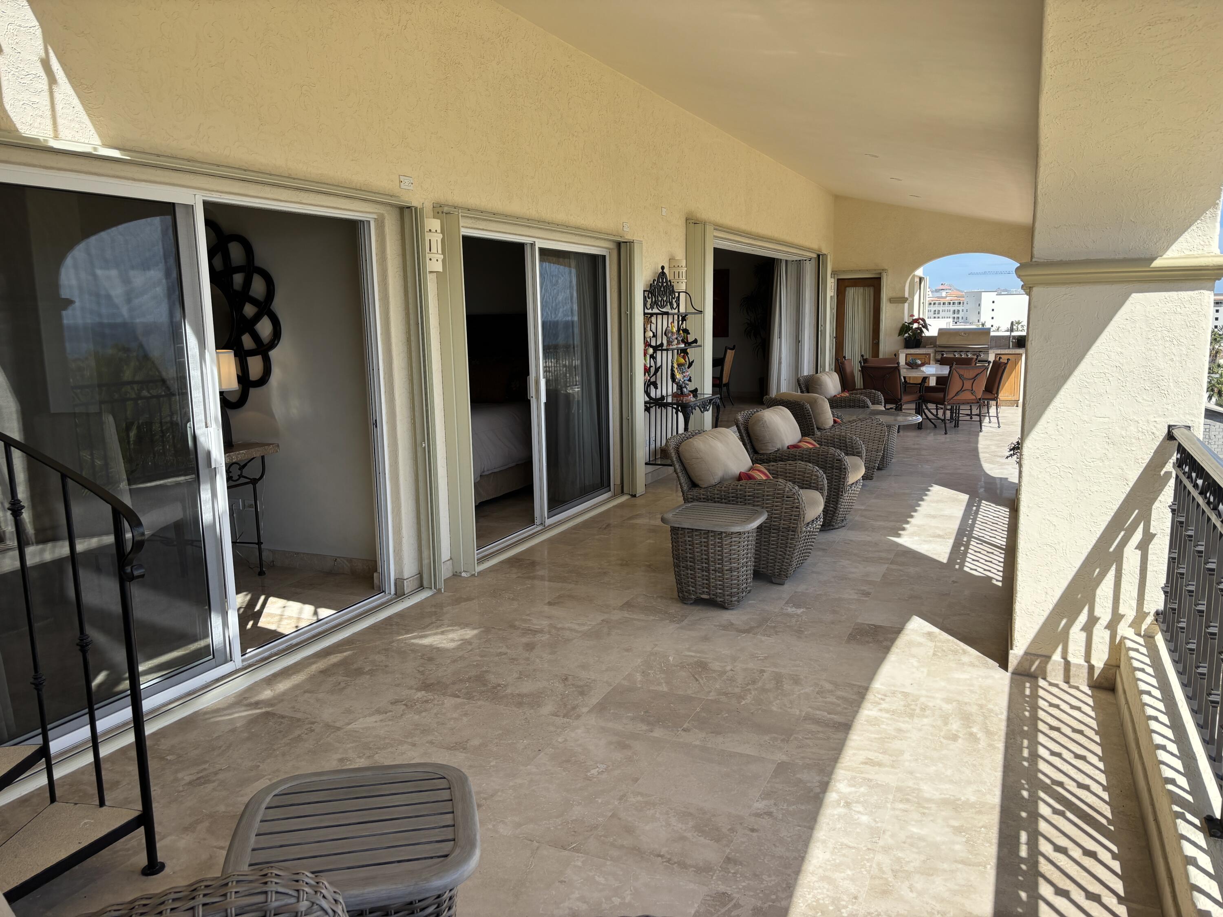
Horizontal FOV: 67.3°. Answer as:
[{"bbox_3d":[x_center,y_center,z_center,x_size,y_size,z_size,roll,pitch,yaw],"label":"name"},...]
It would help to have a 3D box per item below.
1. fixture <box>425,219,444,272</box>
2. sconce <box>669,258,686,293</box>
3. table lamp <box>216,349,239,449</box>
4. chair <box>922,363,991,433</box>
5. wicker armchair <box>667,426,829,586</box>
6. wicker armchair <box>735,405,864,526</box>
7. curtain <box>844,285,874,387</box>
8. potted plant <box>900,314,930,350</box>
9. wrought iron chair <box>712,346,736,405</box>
[{"bbox_3d":[-1.038,-1.196,5.223,0.125,0.305,0.245,3,10,24],"label":"fixture"},{"bbox_3d":[0.669,-1.780,8.961,0.125,0.310,0.245,3,10,24],"label":"sconce"},{"bbox_3d":[-2.405,-0.361,5.656,0.240,0.610,0.240,3,10,24],"label":"table lamp"},{"bbox_3d":[4.391,-0.803,11.741,0.520,0.900,0.680,-3,9,-10],"label":"chair"},{"bbox_3d":[0.873,0.245,5.722,0.890,0.870,0.820,3,10,22],"label":"wicker armchair"},{"bbox_3d":[1.451,0.033,6.974,0.890,0.870,0.820,3,10,23],"label":"wicker armchair"},{"bbox_3d":[4.356,-2.132,16.171,0.480,1.720,0.060,3,10,24],"label":"curtain"},{"bbox_3d":[5.053,-2.115,15.354,0.460,0.580,0.420,3,10,24],"label":"potted plant"},{"bbox_3d":[1.717,-1.359,15.172,0.580,1.010,0.480,4,10,28],"label":"wrought iron chair"}]

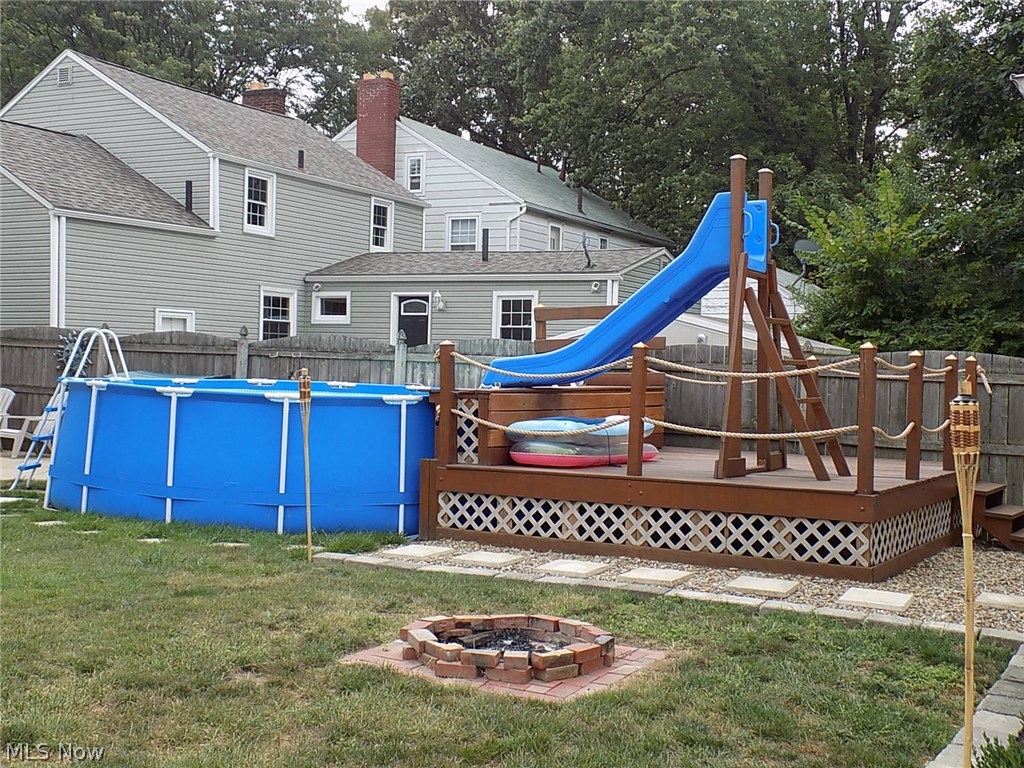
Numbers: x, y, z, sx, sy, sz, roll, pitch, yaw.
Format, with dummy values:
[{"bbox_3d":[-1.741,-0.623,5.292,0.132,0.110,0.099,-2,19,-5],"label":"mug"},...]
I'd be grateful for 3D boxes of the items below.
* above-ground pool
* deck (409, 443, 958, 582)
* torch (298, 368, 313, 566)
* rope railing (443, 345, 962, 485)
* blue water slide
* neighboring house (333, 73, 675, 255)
[{"bbox_3d":[-2.131,0.630,12.411,4.720,1.200,4.720,1,1,0],"label":"above-ground pool"},{"bbox_3d":[1.901,1.044,11.013,3.861,0.626,3.989,2,1,32],"label":"deck"},{"bbox_3d":[-1.525,0.603,8.970,0.090,1.440,0.090,-2,1,-10],"label":"torch"},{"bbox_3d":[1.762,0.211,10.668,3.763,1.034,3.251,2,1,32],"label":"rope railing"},{"bbox_3d":[0.957,-0.753,10.627,2.541,1.615,0.571,2,1,32],"label":"blue water slide"},{"bbox_3d":[-1.244,-3.568,36.723,9.000,8.500,11.900,2,1,26],"label":"neighboring house"}]

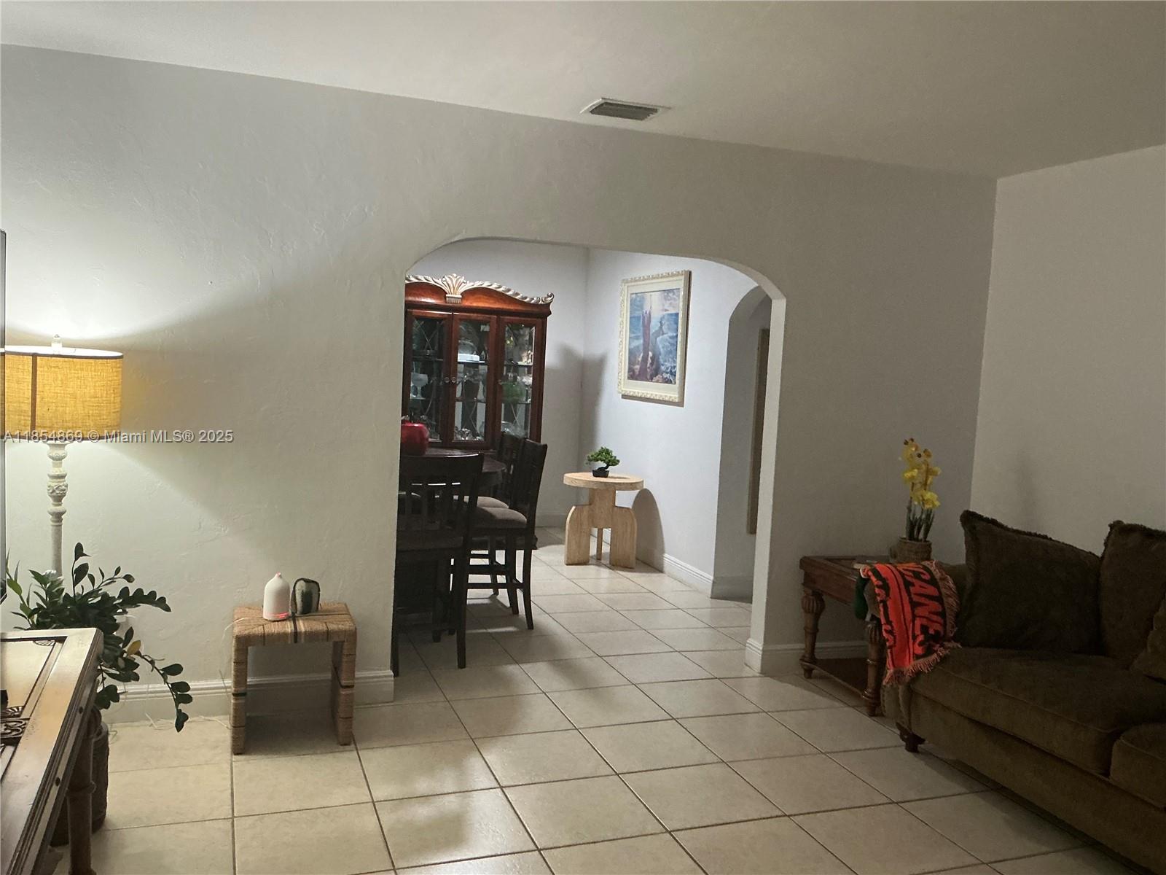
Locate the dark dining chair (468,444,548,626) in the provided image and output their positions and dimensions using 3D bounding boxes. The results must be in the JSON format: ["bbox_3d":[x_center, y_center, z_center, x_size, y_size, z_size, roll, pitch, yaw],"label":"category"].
[{"bbox_3d":[-0.527,0.530,5.250,0.546,1.026,0.420,1,4,-20],"label":"dark dining chair"}]

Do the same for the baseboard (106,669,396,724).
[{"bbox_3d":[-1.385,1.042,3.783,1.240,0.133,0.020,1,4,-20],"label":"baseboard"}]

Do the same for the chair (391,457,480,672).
[{"bbox_3d":[-0.790,0.565,4.579,0.420,1.026,0.546,1,5,-26],"label":"chair"}]

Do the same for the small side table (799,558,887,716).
[{"bbox_3d":[1.470,0.908,4.425,0.714,0.580,0.619,1,4,-20],"label":"small side table"}]

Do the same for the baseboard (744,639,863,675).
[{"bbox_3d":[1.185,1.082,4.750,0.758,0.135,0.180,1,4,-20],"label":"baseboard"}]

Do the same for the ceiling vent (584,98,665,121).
[{"bbox_3d":[0.171,-1.329,3.865,0.294,0.017,0.249,1,4,-20],"label":"ceiling vent"}]

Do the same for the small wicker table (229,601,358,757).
[{"bbox_3d":[-1.095,0.898,3.562,0.441,0.449,0.330,1,4,-20],"label":"small wicker table"}]

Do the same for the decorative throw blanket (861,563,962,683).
[{"bbox_3d":[1.331,0.730,3.785,0.334,0.428,0.364,1,4,-20],"label":"decorative throw blanket"}]

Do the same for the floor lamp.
[{"bbox_3d":[-1.845,0.382,3.301,0.403,1.472,0.403,1,4,-20],"label":"floor lamp"}]

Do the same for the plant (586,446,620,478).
[{"bbox_3d":[0.143,0.188,6.993,0.244,0.227,0.180,3,4,1],"label":"plant"}]

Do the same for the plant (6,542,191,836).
[{"bbox_3d":[-1.474,0.734,2.806,0.582,0.856,0.492,1,5,-28],"label":"plant"}]

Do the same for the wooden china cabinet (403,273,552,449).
[{"bbox_3d":[-1.151,-0.263,7.867,1.703,2.153,0.449,1,4,-20],"label":"wooden china cabinet"}]

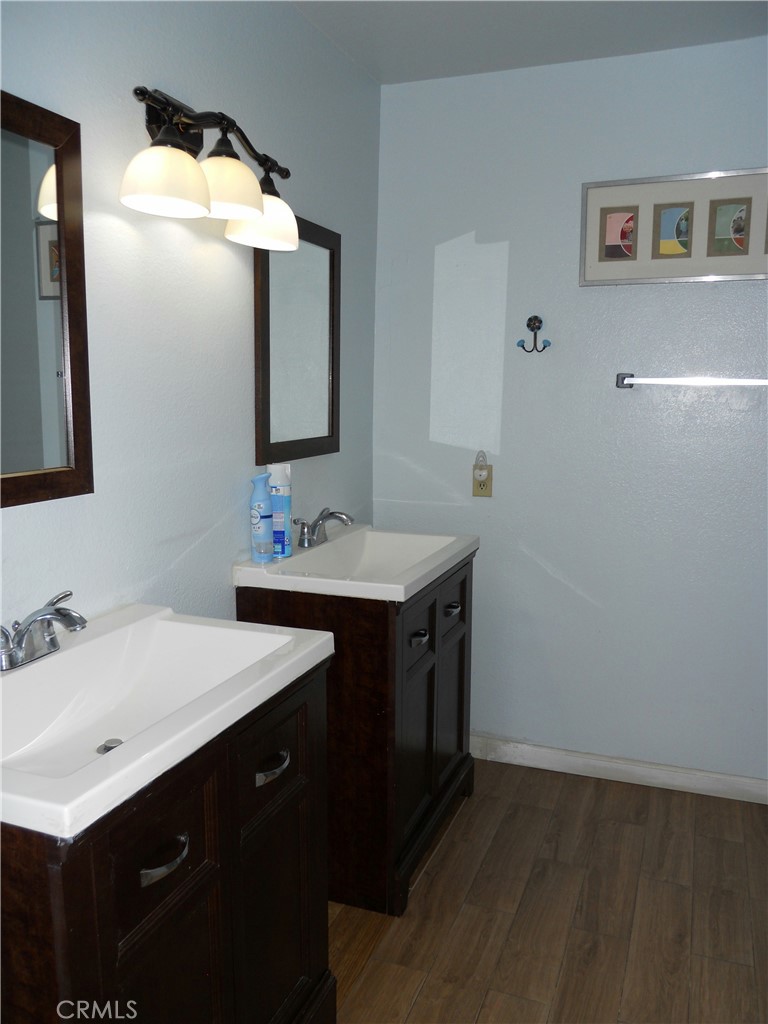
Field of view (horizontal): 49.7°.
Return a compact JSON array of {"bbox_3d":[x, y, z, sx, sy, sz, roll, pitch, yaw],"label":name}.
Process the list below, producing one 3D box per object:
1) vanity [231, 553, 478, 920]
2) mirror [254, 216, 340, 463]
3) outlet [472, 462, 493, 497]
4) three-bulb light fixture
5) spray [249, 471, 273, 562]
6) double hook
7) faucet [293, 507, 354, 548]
[{"bbox_3d":[-0.043,0.588,2.540,0.482,0.857,0.720,4,9,21],"label":"vanity"},{"bbox_3d":[-0.246,-0.510,2.470,0.022,0.699,0.534,4,9,21],"label":"mirror"},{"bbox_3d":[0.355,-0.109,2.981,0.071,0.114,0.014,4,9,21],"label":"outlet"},{"bbox_3d":[-0.376,-0.755,1.809,0.220,0.283,0.610,4,9,21],"label":"three-bulb light fixture"},{"bbox_3d":[-0.333,0.017,2.277,0.060,0.238,0.058,0,8,0],"label":"spray"},{"bbox_3d":[0.516,-0.608,2.827,0.112,0.125,0.050,4,9,21],"label":"double hook"},{"bbox_3d":[-0.169,0.049,2.516,0.172,0.107,0.240,4,9,21],"label":"faucet"}]

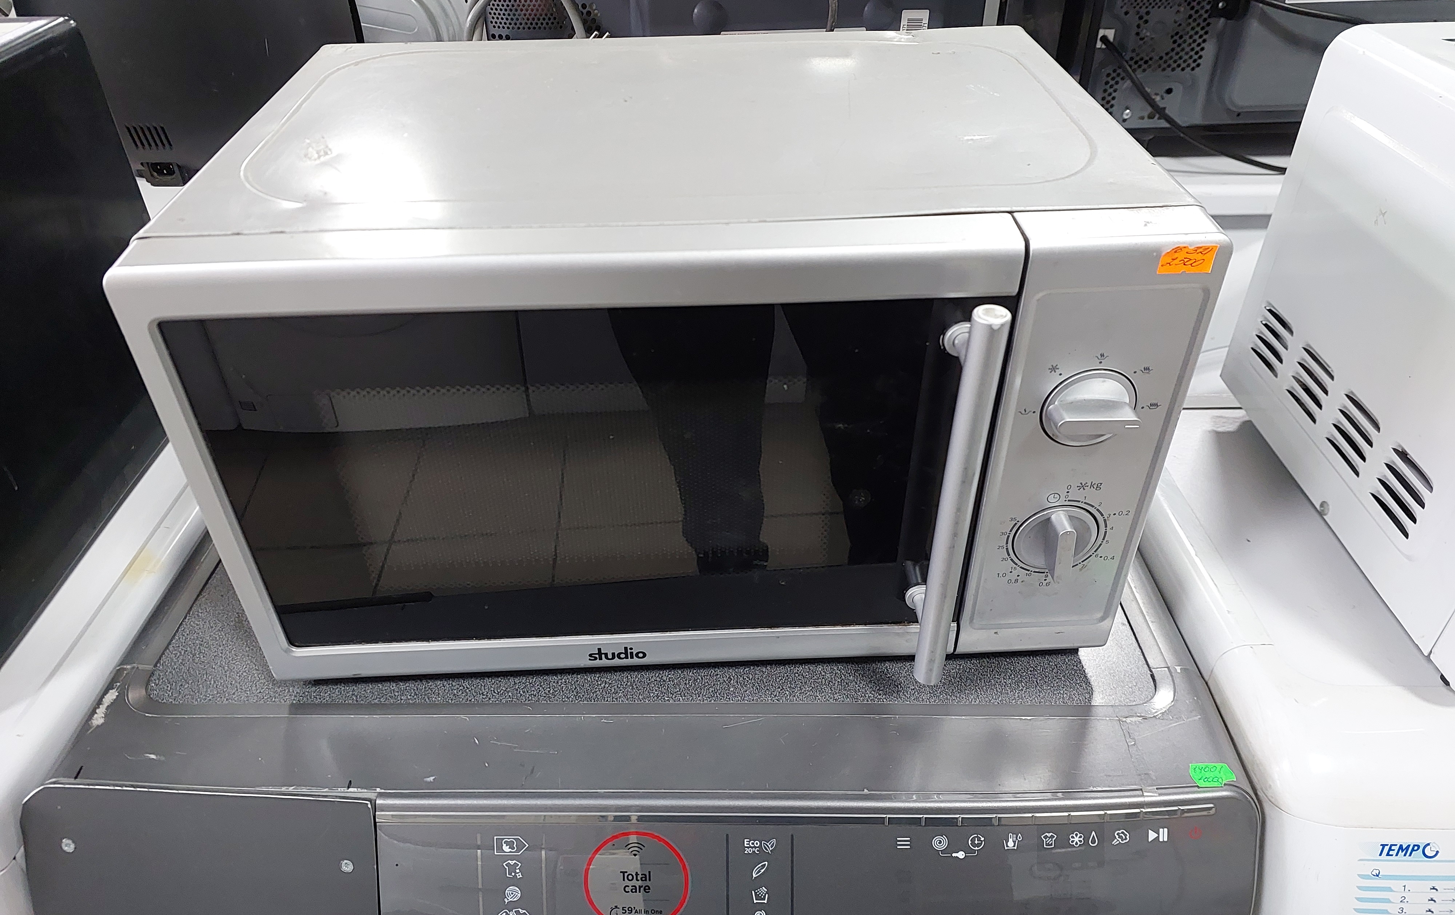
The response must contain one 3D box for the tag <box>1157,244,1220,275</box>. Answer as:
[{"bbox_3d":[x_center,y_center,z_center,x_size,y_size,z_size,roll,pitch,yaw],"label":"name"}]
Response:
[{"bbox_3d":[0.187,-0.081,0.394,0.022,0.012,0.001,-2,29,-1],"label":"tag"}]

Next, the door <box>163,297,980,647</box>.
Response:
[{"bbox_3d":[-0.054,0.014,0.457,0.349,0.194,0.014,-2,37,-1],"label":"door"}]

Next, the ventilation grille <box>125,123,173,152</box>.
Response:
[{"bbox_3d":[-0.616,-0.342,1.030,0.041,0.032,0.005,2,45,3],"label":"ventilation grille"}]

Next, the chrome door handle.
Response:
[{"bbox_3d":[0.100,0.019,0.435,0.016,0.204,0.045,-2,37,-1],"label":"chrome door handle"}]

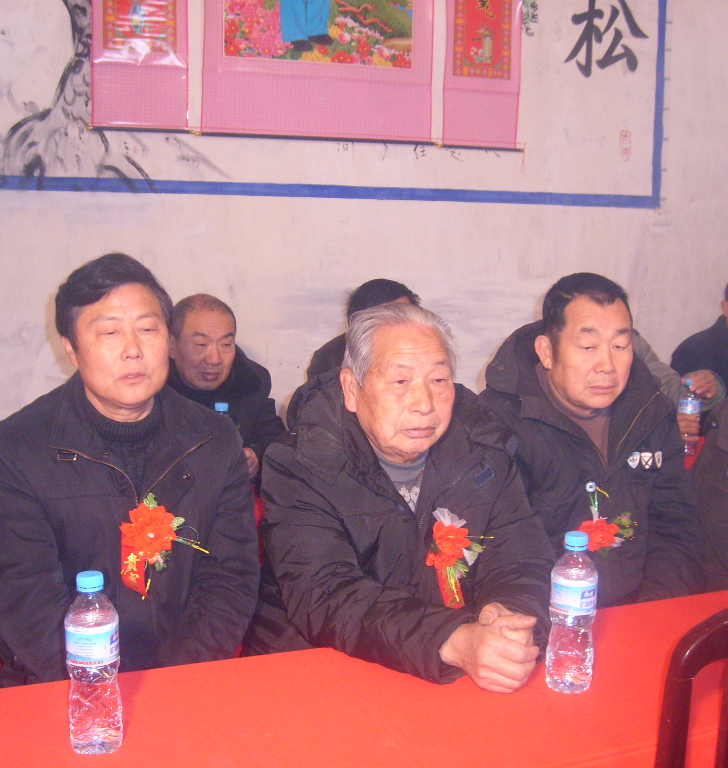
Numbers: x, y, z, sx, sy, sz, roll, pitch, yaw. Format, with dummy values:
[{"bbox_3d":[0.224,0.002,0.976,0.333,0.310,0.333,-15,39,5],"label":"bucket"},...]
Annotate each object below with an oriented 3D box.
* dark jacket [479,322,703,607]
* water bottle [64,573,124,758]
[{"bbox_3d":[0.408,0.247,1.981,0.510,0.730,0.420,-1,8,-14],"label":"dark jacket"},{"bbox_3d":[-0.321,0.331,1.240,0.065,0.219,0.065,0,7,0],"label":"water bottle"}]

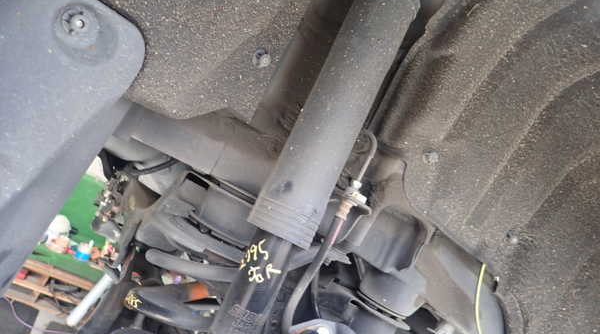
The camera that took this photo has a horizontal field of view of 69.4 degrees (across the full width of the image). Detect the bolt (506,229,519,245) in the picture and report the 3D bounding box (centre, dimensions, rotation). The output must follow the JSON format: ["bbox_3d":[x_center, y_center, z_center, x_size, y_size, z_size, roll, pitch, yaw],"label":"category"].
[{"bbox_3d":[0.250,0.082,0.510,0.015,0.015,0.012,20,5,-21],"label":"bolt"}]

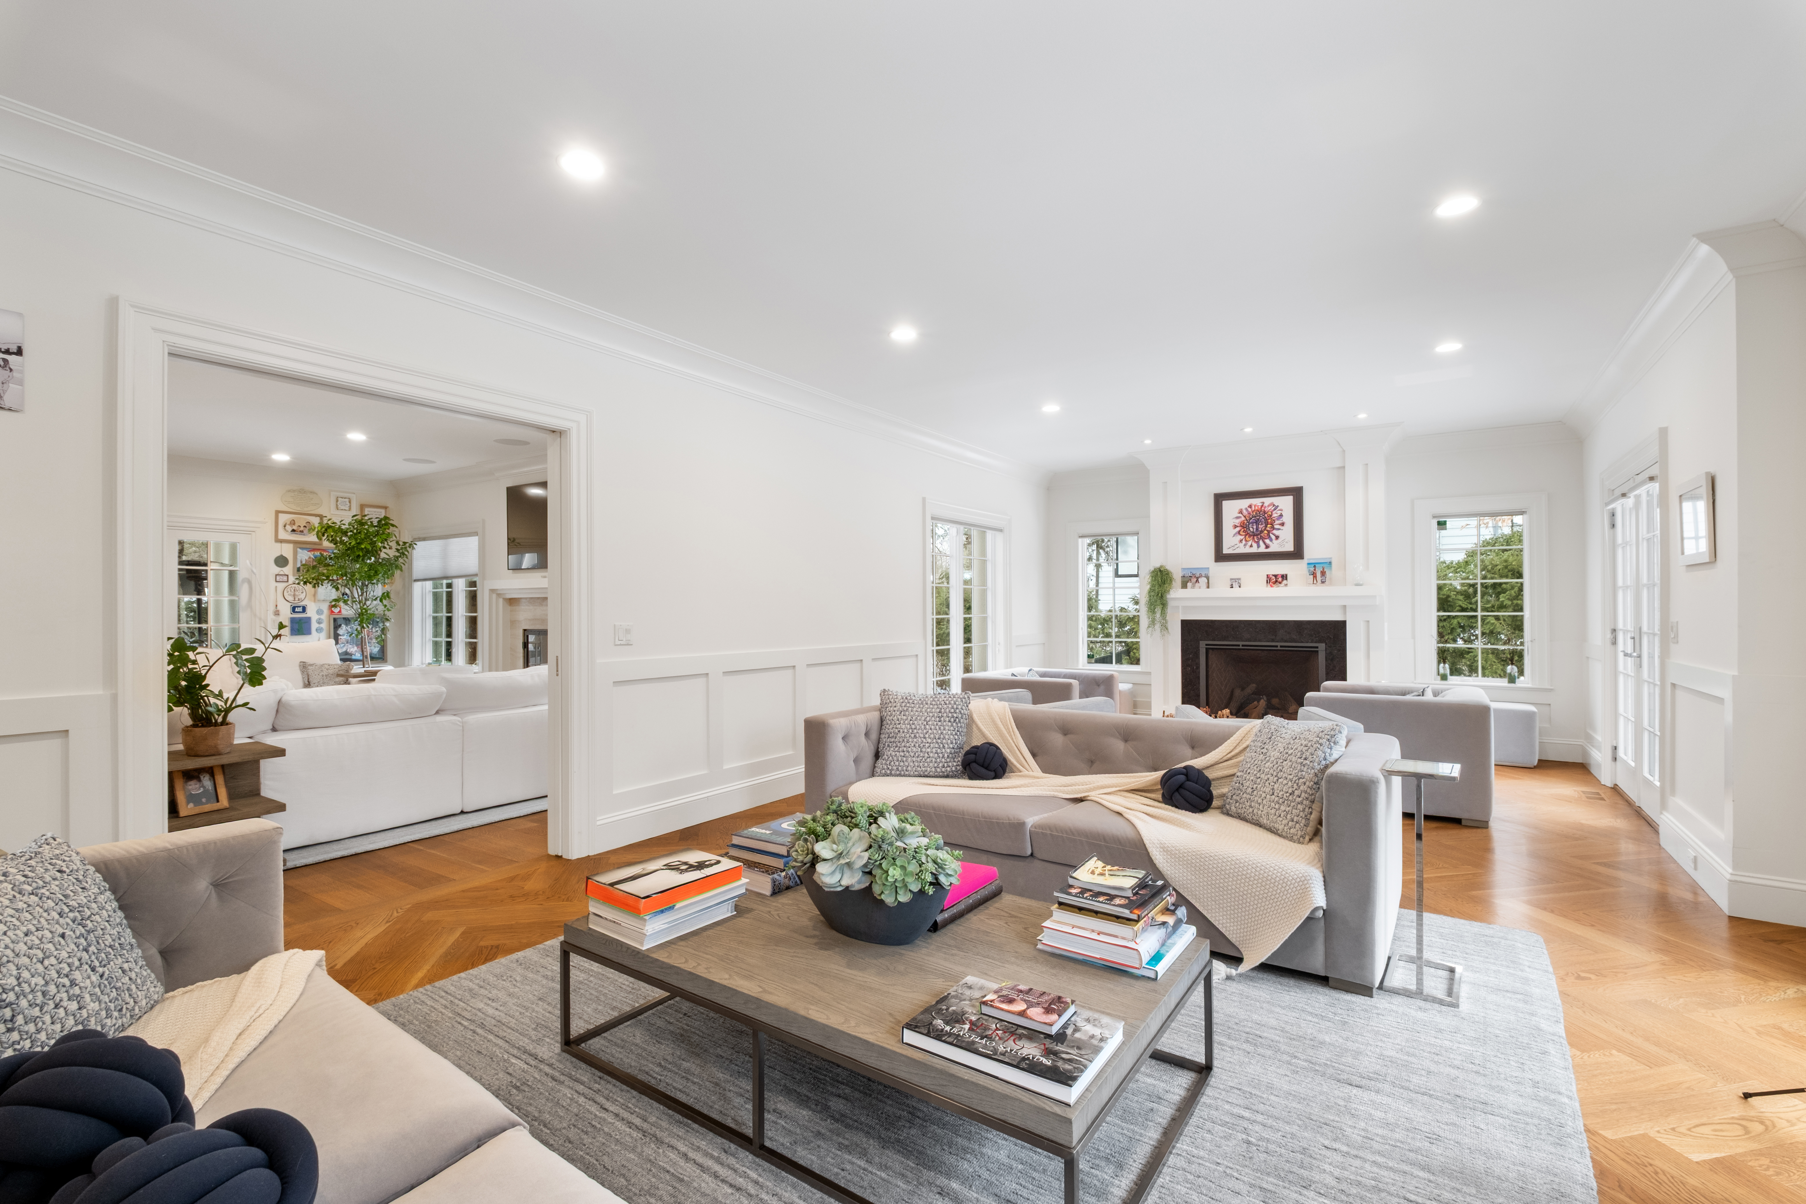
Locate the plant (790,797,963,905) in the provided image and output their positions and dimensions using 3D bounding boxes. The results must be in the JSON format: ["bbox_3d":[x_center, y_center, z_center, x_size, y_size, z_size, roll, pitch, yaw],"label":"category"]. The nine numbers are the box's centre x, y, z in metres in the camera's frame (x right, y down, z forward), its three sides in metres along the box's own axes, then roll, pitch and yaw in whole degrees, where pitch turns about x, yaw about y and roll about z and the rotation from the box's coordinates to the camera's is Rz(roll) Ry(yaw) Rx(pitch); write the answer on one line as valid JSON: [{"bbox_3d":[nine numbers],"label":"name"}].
[{"bbox_3d":[-0.082,0.694,2.146,0.510,0.220,0.350,0,0,35],"label":"plant"}]

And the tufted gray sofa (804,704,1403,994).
[{"bbox_3d":[0.798,0.932,3.555,2.500,0.715,0.970,0,0,35],"label":"tufted gray sofa"}]

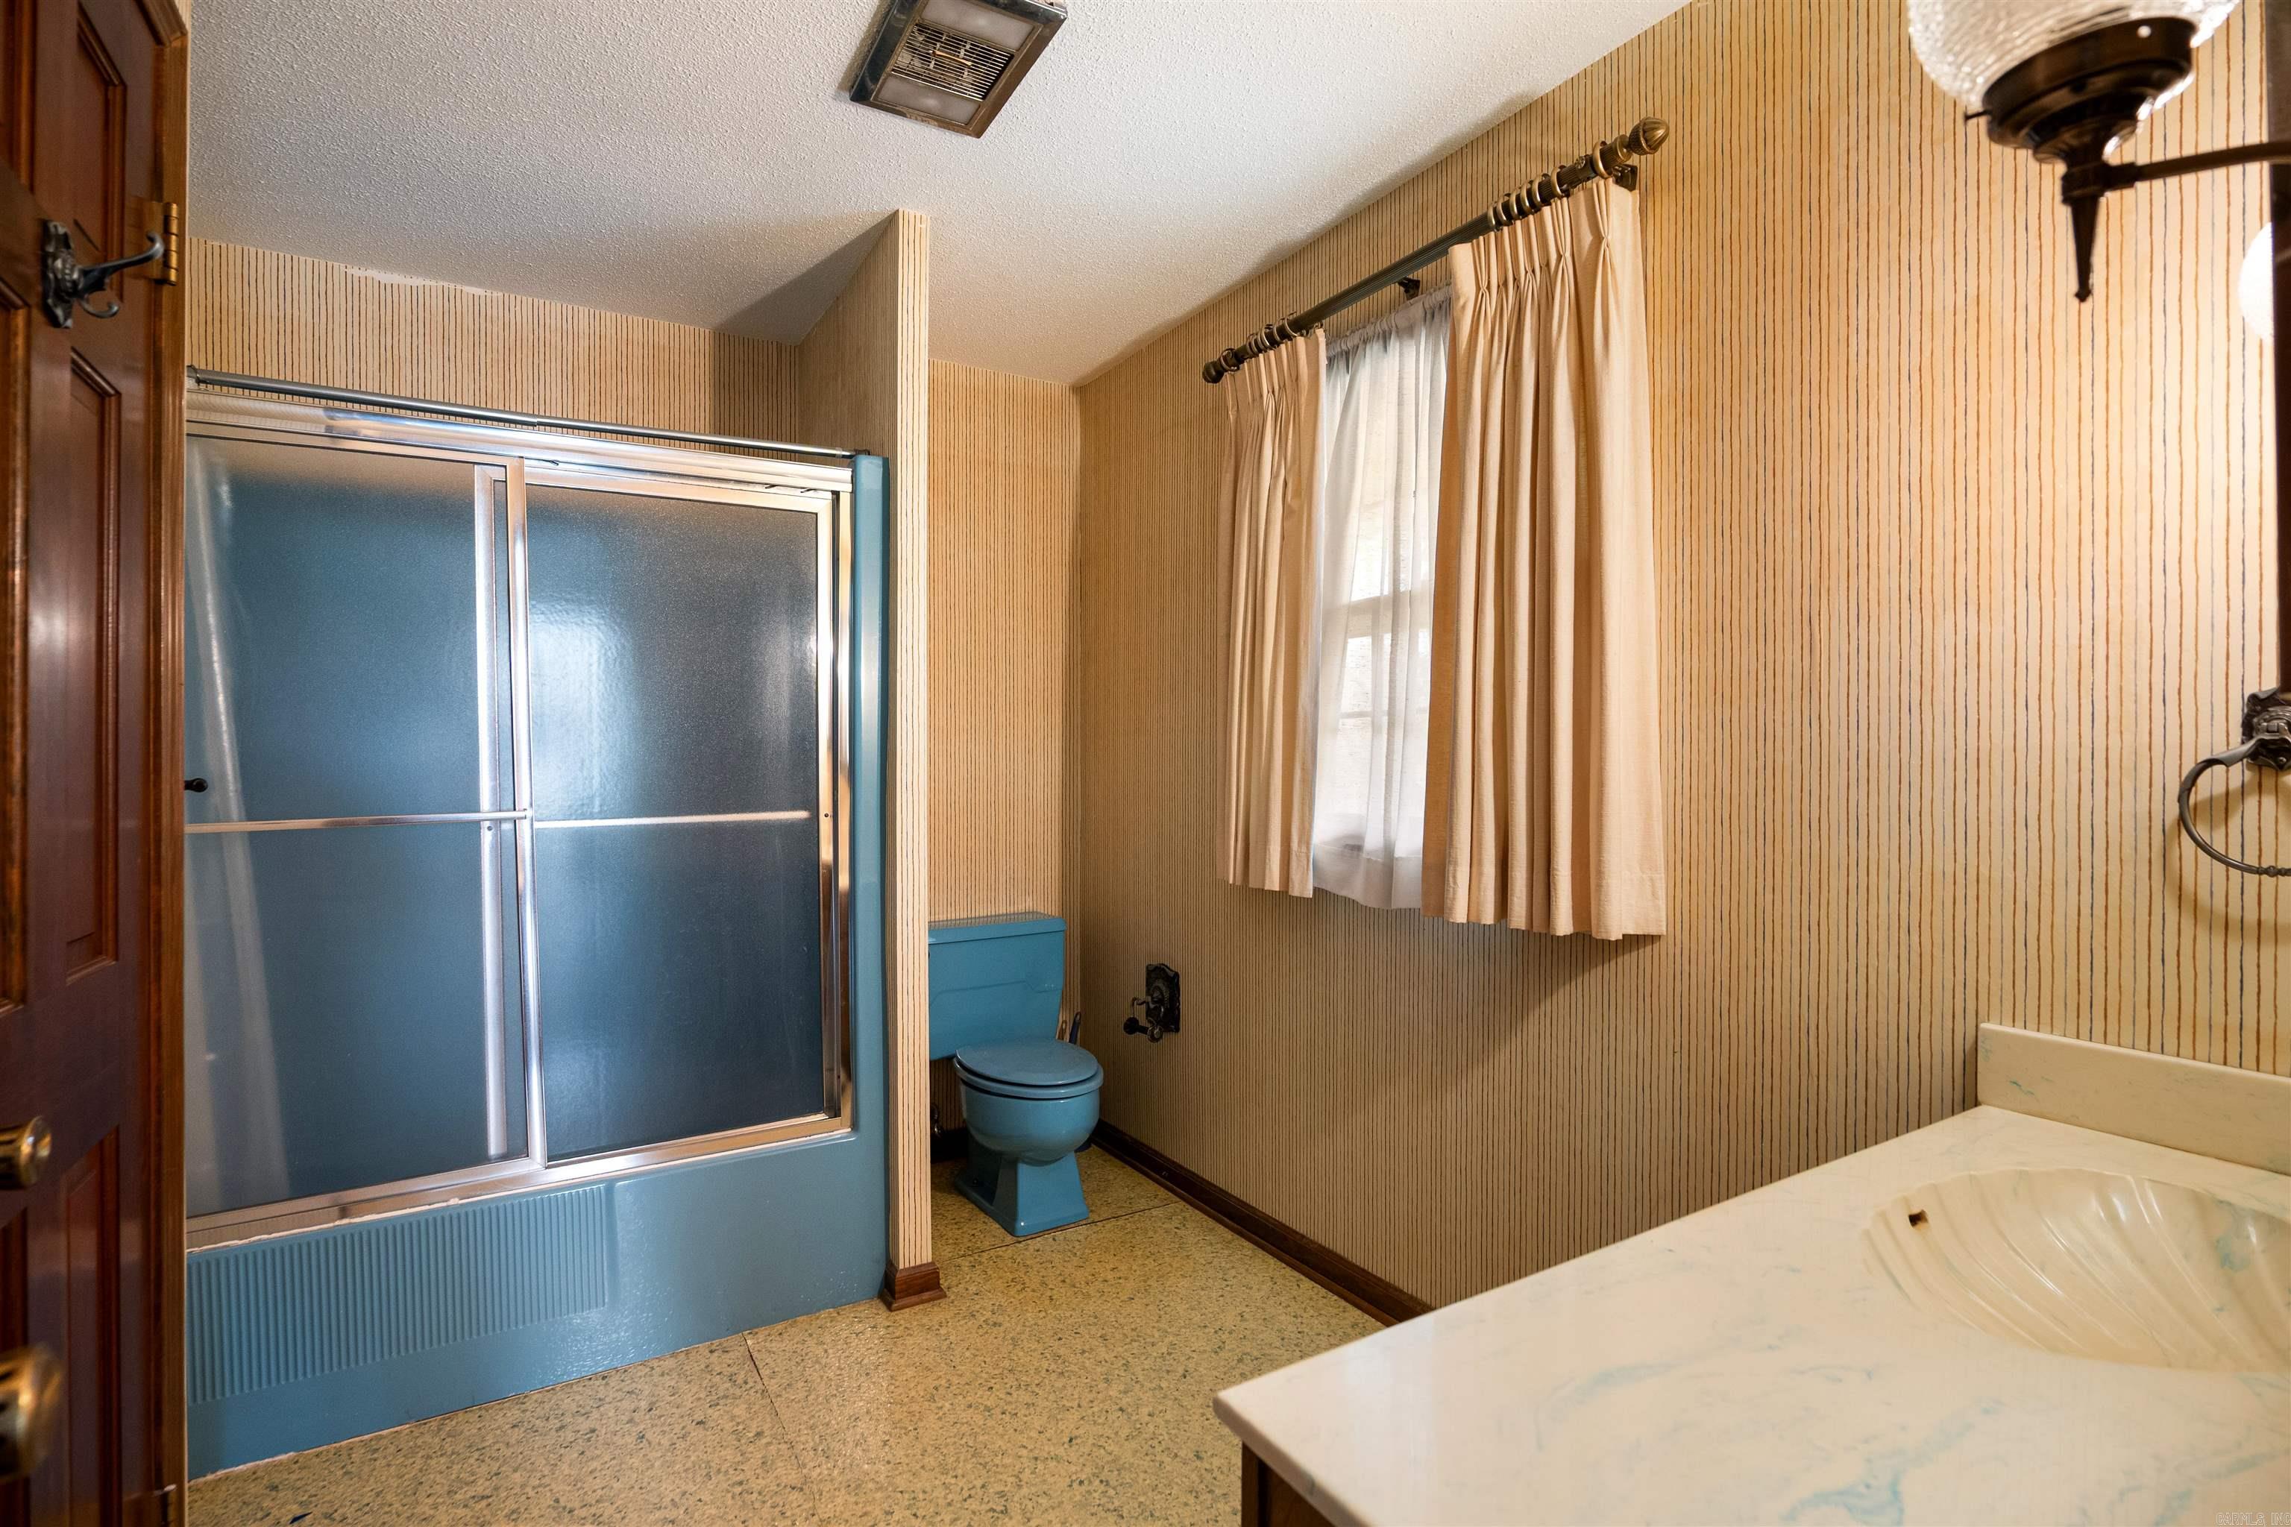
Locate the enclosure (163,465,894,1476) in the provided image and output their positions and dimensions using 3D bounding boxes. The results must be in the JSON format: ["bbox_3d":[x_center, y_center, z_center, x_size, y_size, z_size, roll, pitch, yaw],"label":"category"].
[{"bbox_3d":[-1.401,0.261,2.306,1.435,1.905,0.780,0,-1,-31],"label":"enclosure"}]

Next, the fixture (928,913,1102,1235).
[{"bbox_3d":[-0.387,0.852,2.879,0.495,0.725,0.690,0,-1,-31],"label":"fixture"}]

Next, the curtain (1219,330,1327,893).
[{"bbox_3d":[0.317,-0.332,2.424,0.113,1.260,0.370,0,-1,-31],"label":"curtain"}]

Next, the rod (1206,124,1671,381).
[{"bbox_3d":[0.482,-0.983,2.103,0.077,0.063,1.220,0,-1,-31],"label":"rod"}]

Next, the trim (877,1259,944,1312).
[{"bbox_3d":[-0.535,1.169,2.320,0.115,0.082,0.093,0,-1,-31],"label":"trim"}]

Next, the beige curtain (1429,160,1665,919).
[{"bbox_3d":[0.685,-0.335,1.820,0.113,1.245,0.425,0,-1,-31],"label":"beige curtain"}]

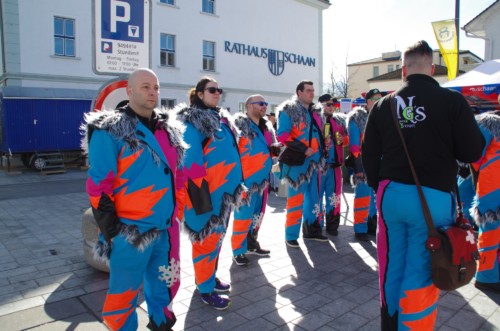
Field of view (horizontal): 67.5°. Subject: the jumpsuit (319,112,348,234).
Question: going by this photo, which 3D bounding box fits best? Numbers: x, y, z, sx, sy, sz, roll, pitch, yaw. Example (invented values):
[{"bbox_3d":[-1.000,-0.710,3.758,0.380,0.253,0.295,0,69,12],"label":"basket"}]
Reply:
[{"bbox_3d":[1.030,0.074,4.756,0.560,1.482,0.380,-2,6,-18],"label":"jumpsuit"}]

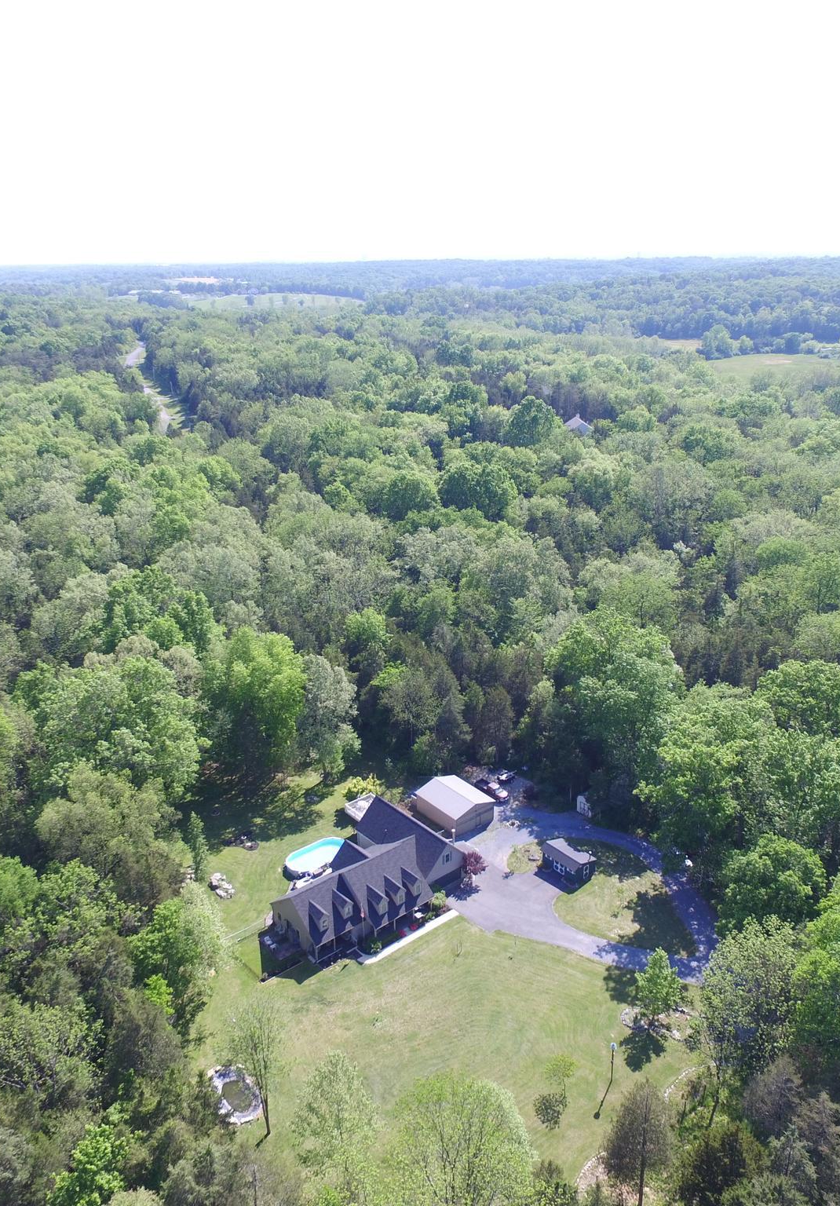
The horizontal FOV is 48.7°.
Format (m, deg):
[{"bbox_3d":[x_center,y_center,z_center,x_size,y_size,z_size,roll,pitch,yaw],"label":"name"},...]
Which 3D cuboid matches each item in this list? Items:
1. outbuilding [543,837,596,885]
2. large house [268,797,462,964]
[{"bbox_3d":[19.870,34.420,124.150,3.760,3.270,6.200,-15,25,-35],"label":"outbuilding"},{"bbox_3d":[-6.980,34.420,118.680,23.950,7.560,16.350,-17,26,-38],"label":"large house"}]

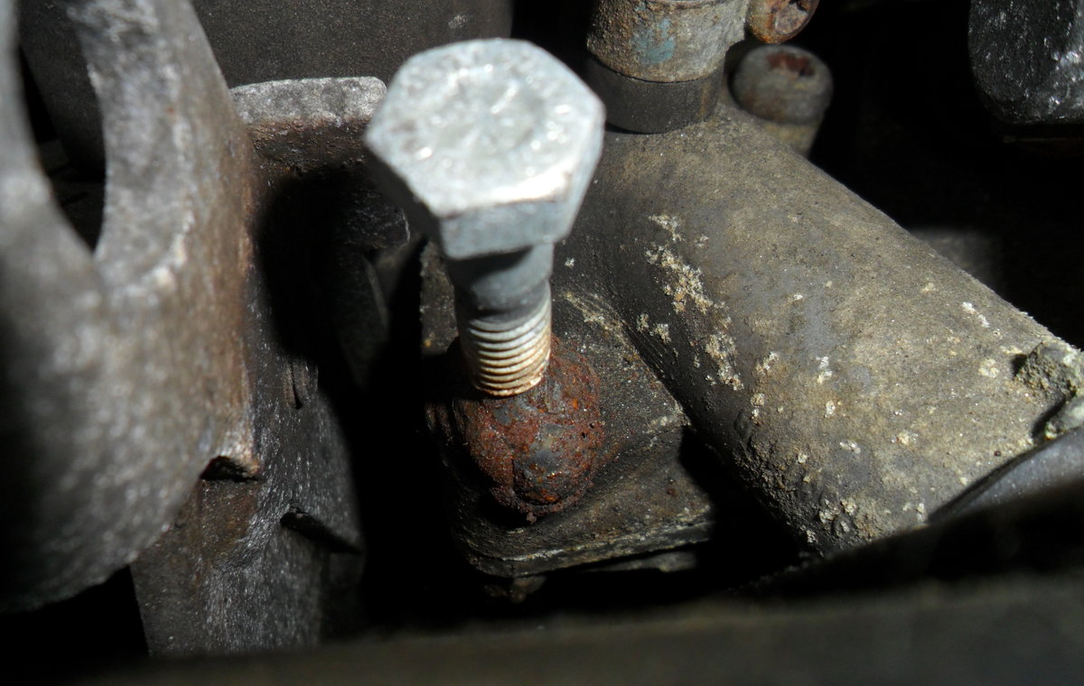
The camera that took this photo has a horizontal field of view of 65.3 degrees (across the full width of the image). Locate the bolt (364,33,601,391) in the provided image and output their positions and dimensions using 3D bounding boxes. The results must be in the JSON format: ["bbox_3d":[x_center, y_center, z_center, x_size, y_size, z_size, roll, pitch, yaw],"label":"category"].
[{"bbox_3d":[-0.003,-0.006,0.066,0.015,0.031,0.013,-10,62,-5],"label":"bolt"}]

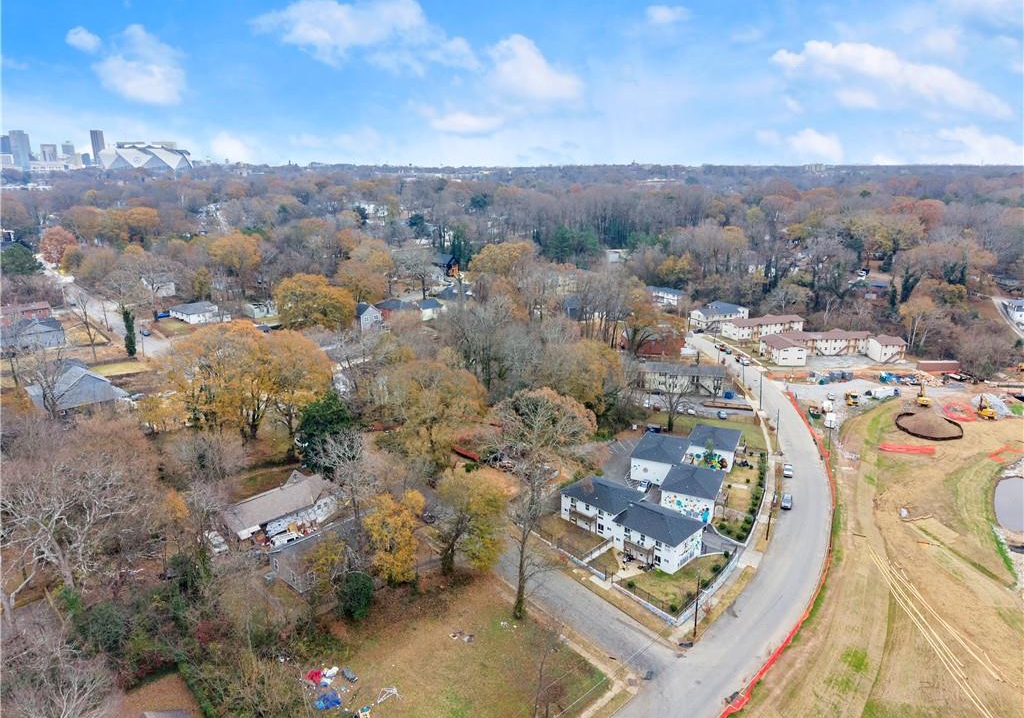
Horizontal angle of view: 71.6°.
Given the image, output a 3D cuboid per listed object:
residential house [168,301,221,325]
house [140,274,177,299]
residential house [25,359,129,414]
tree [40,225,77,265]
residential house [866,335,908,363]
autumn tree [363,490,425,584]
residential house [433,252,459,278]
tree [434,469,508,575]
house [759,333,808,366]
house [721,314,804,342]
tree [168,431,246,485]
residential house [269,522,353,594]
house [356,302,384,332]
[{"bbox_3d":[-129.950,-19.300,289.190,12.500,5.300,15.500,-14,21,-42],"label":"residential house"},{"bbox_3d":[-153.360,-31.550,308.000,10.000,8.000,12.000,-12,20,-38],"label":"house"},{"bbox_3d":[-100.671,7.678,164.045,22.000,6.300,14.500,13,20,40],"label":"residential house"},{"bbox_3d":[-260.470,-64.060,406.800,19.500,21.000,19.000,-10,18,-31],"label":"tree"},{"bbox_3d":[127.366,-3.604,241.563,9.900,7.000,9.600,-1,15,-4],"label":"residential house"},{"bbox_3d":[-18.810,28.100,114.630,10.000,15.500,10.000,0,15,0],"label":"autumn tree"},{"bbox_3d":[-31.870,-45.350,340.000,7.500,10.000,13.000,-12,20,-38],"label":"residential house"},{"bbox_3d":[-6.820,27.290,117.220,12.300,18.000,12.000,-1,15,-4],"label":"tree"},{"bbox_3d":[88.470,-3.250,232.000,8.800,6.700,14.500,-1,15,-5],"label":"house"},{"bbox_3d":[100.300,-13.270,283.700,33.000,7.200,11.500,-6,17,-21],"label":"house"},{"bbox_3d":[-64.010,20.130,149.570,14.500,10.500,14.500,0,15,0],"label":"tree"},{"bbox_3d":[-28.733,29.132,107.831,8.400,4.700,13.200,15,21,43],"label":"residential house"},{"bbox_3d":[-51.820,-15.680,260.000,8.200,9.700,9.000,-10,18,-34],"label":"house"}]

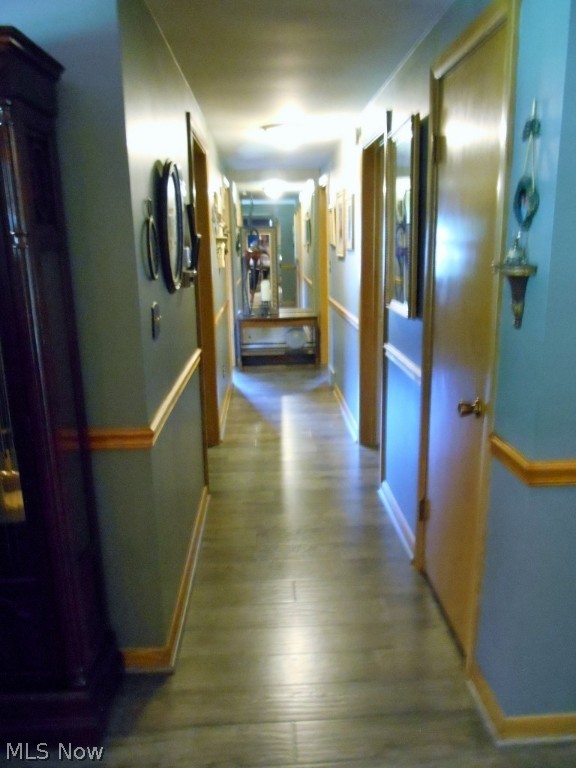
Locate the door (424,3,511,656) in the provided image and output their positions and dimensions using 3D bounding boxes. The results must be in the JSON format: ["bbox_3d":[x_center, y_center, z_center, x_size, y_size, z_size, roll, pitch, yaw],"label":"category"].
[{"bbox_3d":[0.624,-0.079,2.103,0.050,2.040,0.590,-2,14,-2],"label":"door"}]

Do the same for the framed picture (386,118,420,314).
[{"bbox_3d":[0.552,-0.775,2.751,0.040,0.860,0.640,-2,14,-2],"label":"framed picture"}]

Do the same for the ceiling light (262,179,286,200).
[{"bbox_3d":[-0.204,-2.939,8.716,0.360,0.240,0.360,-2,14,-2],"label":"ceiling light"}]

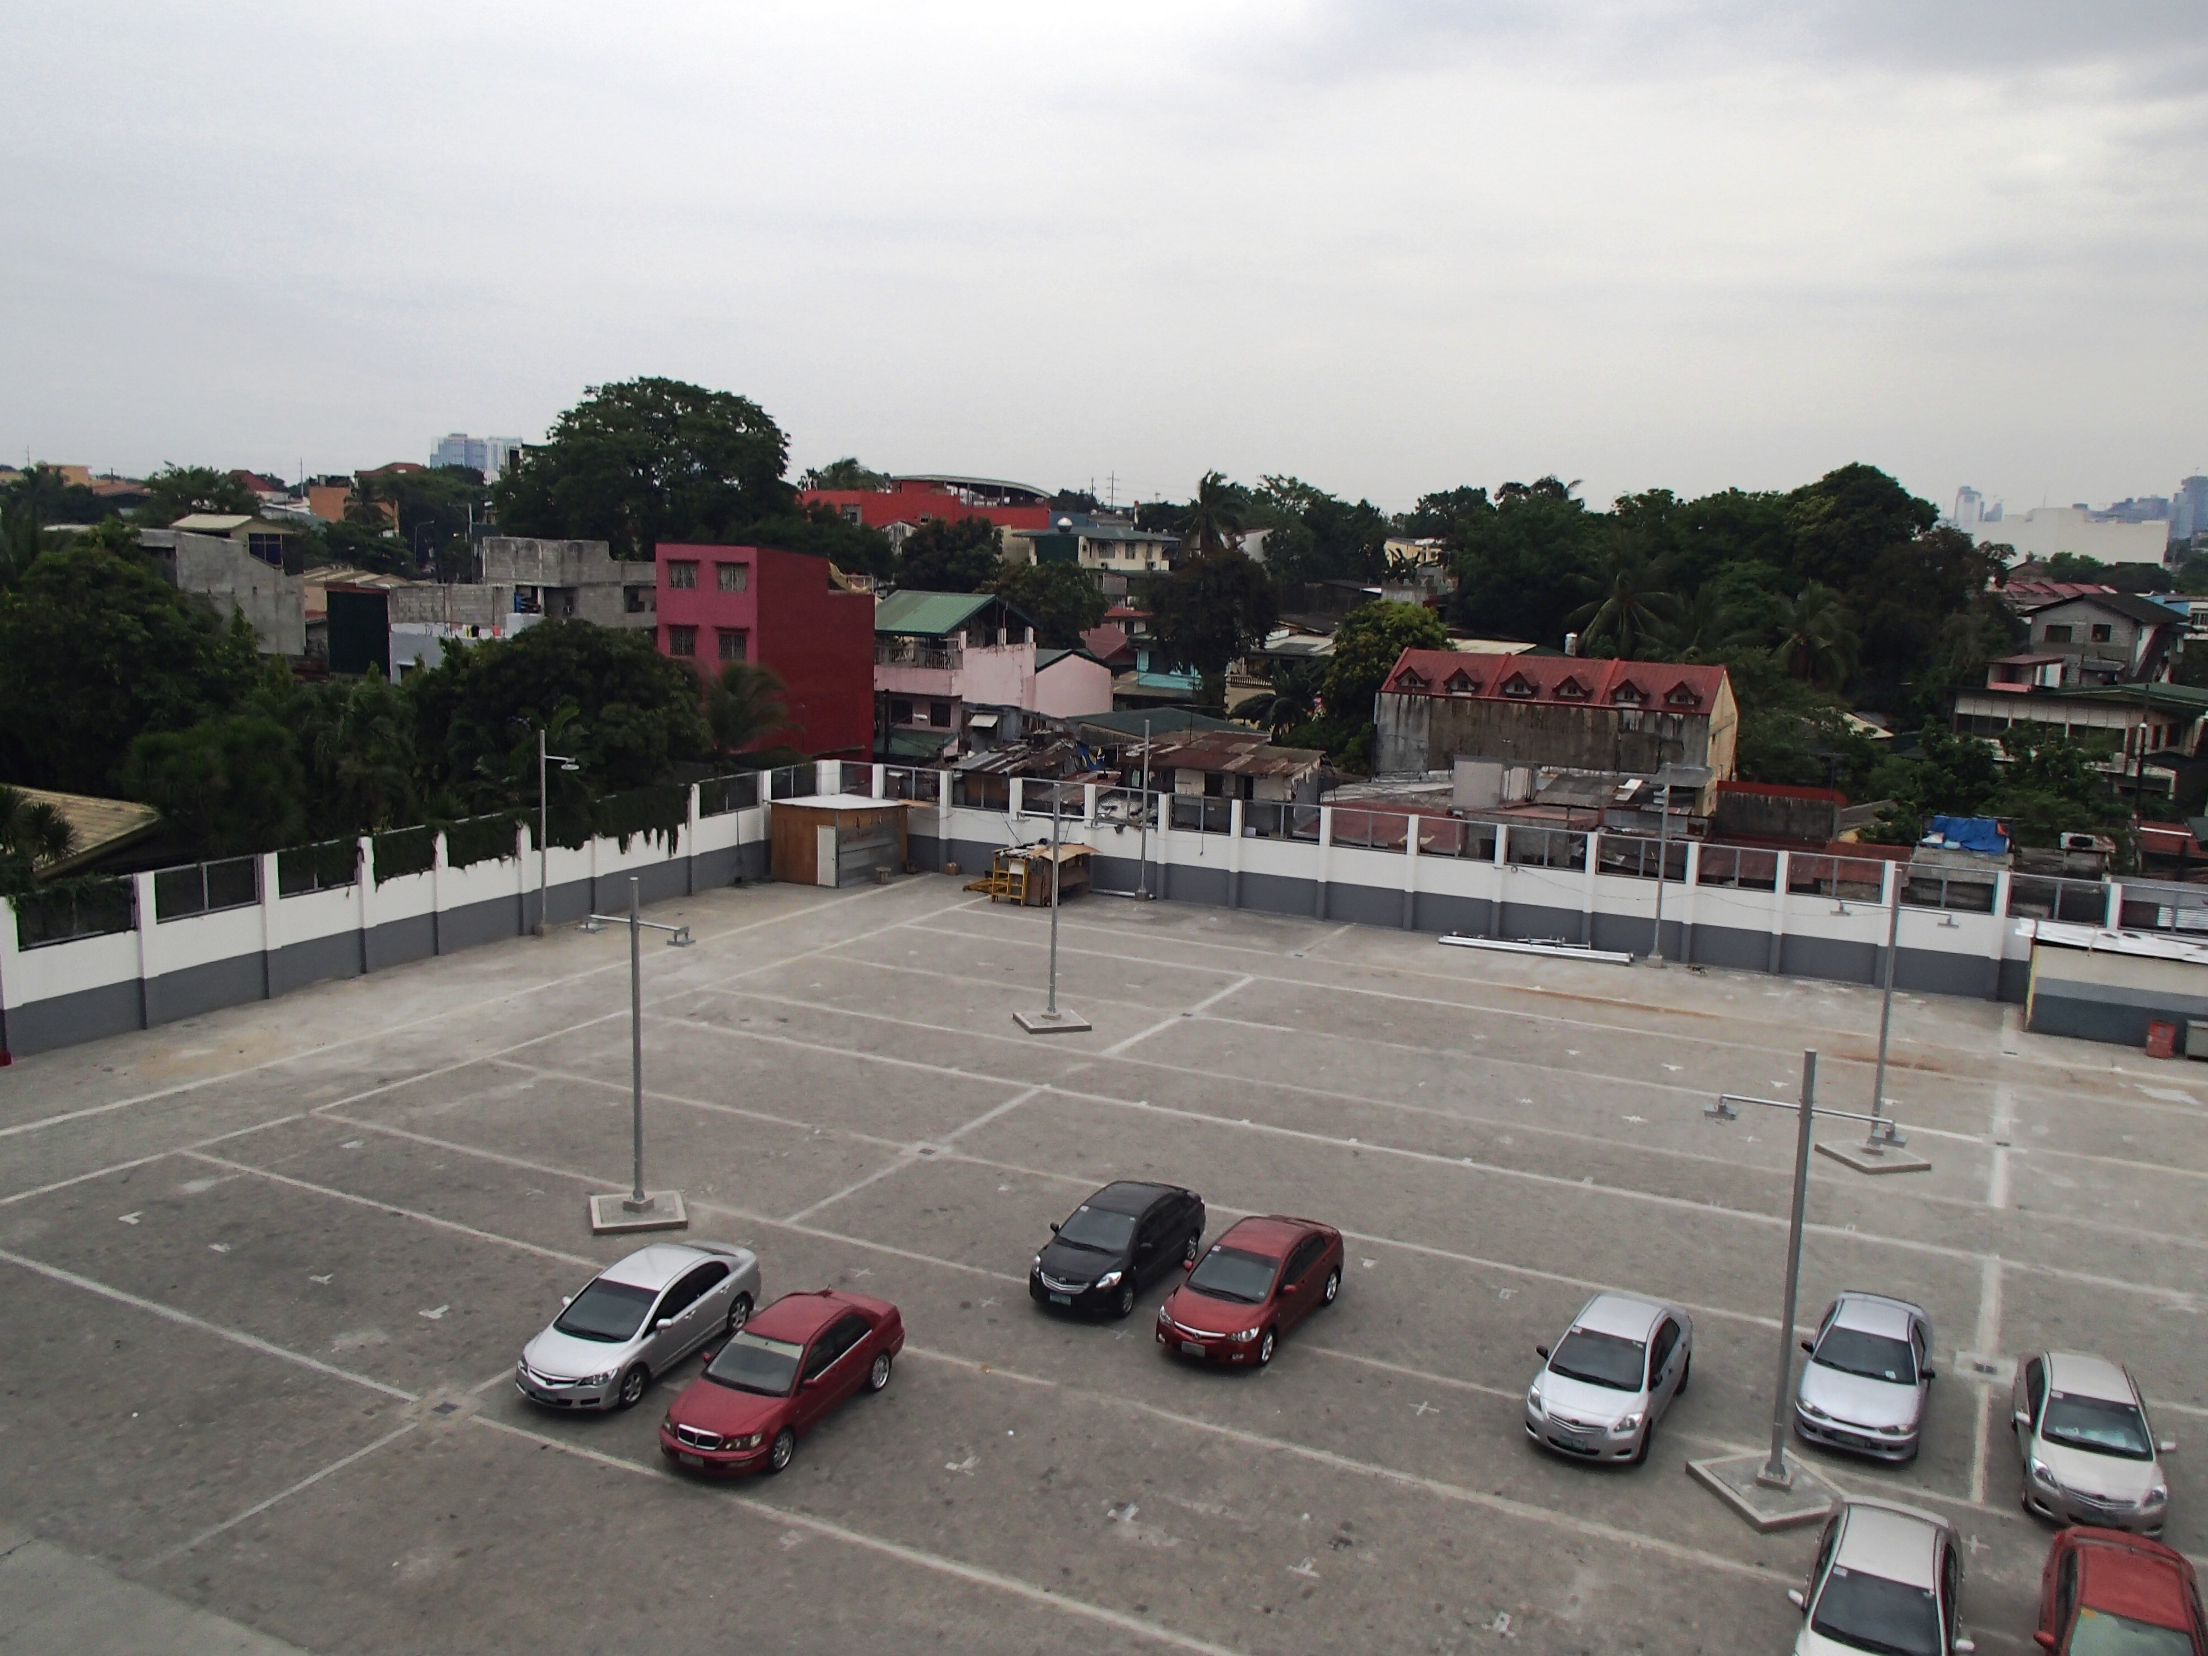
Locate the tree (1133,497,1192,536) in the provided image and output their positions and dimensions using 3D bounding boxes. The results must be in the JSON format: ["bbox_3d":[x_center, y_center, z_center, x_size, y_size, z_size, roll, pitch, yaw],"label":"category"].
[{"bbox_3d":[5.378,-23.137,173.423,5.650,17.590,5.650,1,9,2],"label":"tree"}]

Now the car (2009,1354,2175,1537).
[{"bbox_3d":[14.059,8.630,25.481,1.700,1.460,4.300,5,10,23],"label":"car"}]

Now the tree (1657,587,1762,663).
[{"bbox_3d":[32.402,-7.385,96.685,5.370,11.370,5.370,4,9,18],"label":"tree"}]

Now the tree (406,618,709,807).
[{"bbox_3d":[-20.085,-2.836,65.500,10.000,9.500,11.000,6,10,27],"label":"tree"}]

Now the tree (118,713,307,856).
[{"bbox_3d":[-25.566,-0.167,51.512,5.300,6.400,5.000,6,10,27],"label":"tree"}]

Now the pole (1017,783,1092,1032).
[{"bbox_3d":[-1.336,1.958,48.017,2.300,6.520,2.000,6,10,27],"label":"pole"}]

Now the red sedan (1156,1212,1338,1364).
[{"bbox_3d":[2.592,7.742,30.343,1.755,1.435,4.540,6,10,28],"label":"red sedan"}]

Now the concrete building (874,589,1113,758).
[{"bbox_3d":[-6.134,-7.725,95.500,6.800,9.600,14.500,6,10,27],"label":"concrete building"}]

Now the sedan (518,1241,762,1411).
[{"bbox_3d":[-7.200,7.610,27.950,1.770,1.450,4.520,5,10,23],"label":"sedan"}]

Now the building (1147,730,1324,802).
[{"bbox_3d":[5.847,-1.658,77.018,7.530,5.000,5.000,6,10,27],"label":"building"}]

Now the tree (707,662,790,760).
[{"bbox_3d":[-13.883,-3.928,69.388,3.500,5.000,3.500,-1,9,-11],"label":"tree"}]

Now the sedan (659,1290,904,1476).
[{"bbox_3d":[-4.606,7.874,25.925,1.695,1.430,4.500,5,10,23],"label":"sedan"}]

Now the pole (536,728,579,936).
[{"bbox_3d":[-17.169,0.242,55.707,1.500,6.400,0.500,6,10,27],"label":"pole"}]

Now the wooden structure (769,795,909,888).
[{"bbox_3d":[-10.106,0.345,68.368,2.900,3.030,4.100,6,10,27],"label":"wooden structure"}]

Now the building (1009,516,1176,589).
[{"bbox_3d":[-0.882,-22.470,166.000,14.500,11.100,10.500,6,10,27],"label":"building"}]

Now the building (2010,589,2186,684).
[{"bbox_3d":[69.887,-11.884,125.892,8.200,9.200,12.000,8,12,37],"label":"building"}]

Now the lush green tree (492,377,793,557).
[{"bbox_3d":[-29.016,-16.972,113.119,18.720,22.590,18.720,-1,9,-14],"label":"lush green tree"}]

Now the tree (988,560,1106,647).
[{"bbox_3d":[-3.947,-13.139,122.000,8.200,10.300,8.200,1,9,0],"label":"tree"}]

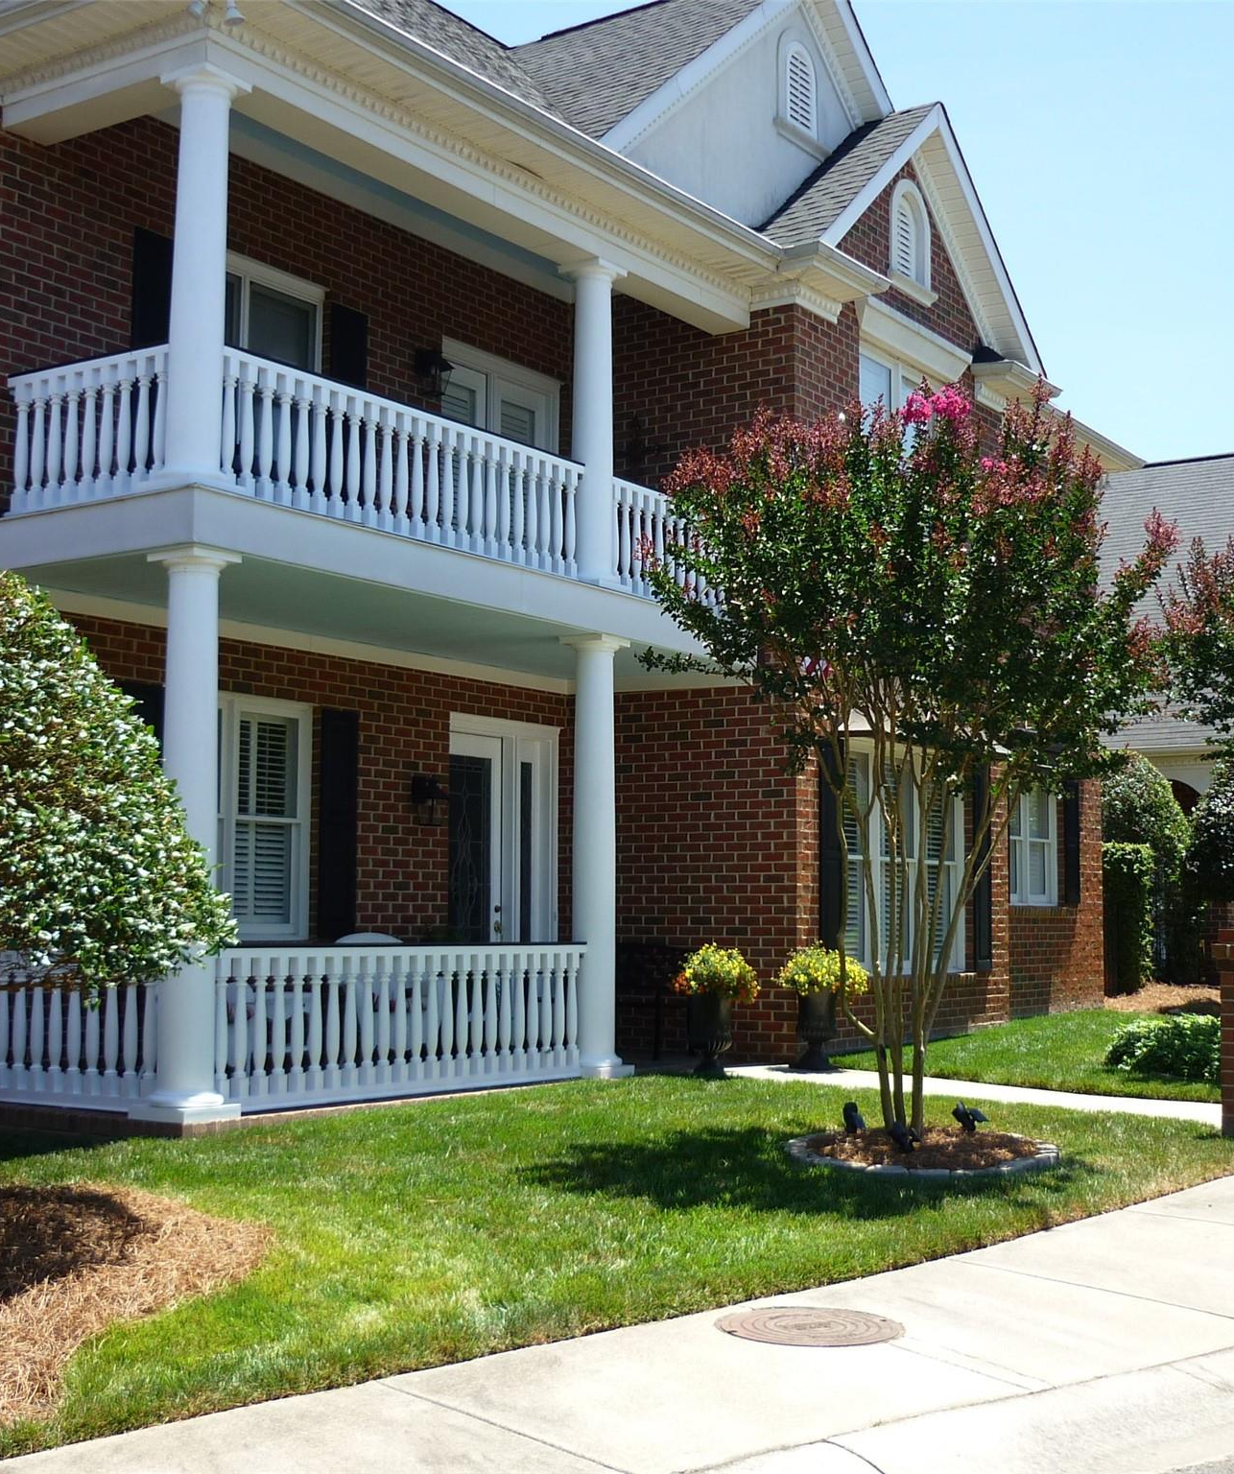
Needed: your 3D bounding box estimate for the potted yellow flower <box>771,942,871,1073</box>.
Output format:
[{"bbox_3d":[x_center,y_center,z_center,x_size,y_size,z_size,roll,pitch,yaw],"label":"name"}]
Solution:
[{"bbox_3d":[1.481,1.951,13.640,0.670,0.910,0.670,0,-5,6],"label":"potted yellow flower"}]

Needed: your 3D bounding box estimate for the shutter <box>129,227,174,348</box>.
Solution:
[{"bbox_3d":[-2.922,-2.533,11.900,0.045,1.330,0.375,-3,-6,34],"label":"shutter"}]

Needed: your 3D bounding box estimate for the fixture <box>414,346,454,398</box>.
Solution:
[{"bbox_3d":[-1.364,-2.719,14.010,0.250,0.320,0.200,-3,-6,34],"label":"fixture"}]

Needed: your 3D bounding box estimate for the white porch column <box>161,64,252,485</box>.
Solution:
[{"bbox_3d":[-2.294,-2.482,10.330,0.340,2.310,0.340,-4,-7,36],"label":"white porch column"}]

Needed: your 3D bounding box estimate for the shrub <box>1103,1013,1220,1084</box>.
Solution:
[{"bbox_3d":[4.141,2.280,13.900,1.050,0.500,0.950,-1,-6,16],"label":"shrub"}]

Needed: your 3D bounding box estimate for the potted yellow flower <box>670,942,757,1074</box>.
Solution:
[{"bbox_3d":[0.667,1.896,13.194,0.580,0.940,0.580,0,-5,0],"label":"potted yellow flower"}]

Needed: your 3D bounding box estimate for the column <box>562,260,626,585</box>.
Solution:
[{"bbox_3d":[-0.162,-2.186,13.200,0.340,2.300,0.340,-4,-7,36],"label":"column"}]

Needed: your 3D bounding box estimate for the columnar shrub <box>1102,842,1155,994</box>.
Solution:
[{"bbox_3d":[5.959,2.123,22.000,0.720,1.830,0.720,-3,-6,34],"label":"columnar shrub"}]

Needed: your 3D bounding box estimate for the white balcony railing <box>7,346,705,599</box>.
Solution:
[{"bbox_3d":[-1.285,-1.405,12.685,1.770,1.000,5.786,-3,-6,34],"label":"white balcony railing"}]

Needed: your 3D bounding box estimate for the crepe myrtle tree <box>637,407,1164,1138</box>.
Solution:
[{"bbox_3d":[1.538,0.087,9.880,2.750,3.970,2.700,-1,-5,9],"label":"crepe myrtle tree"}]

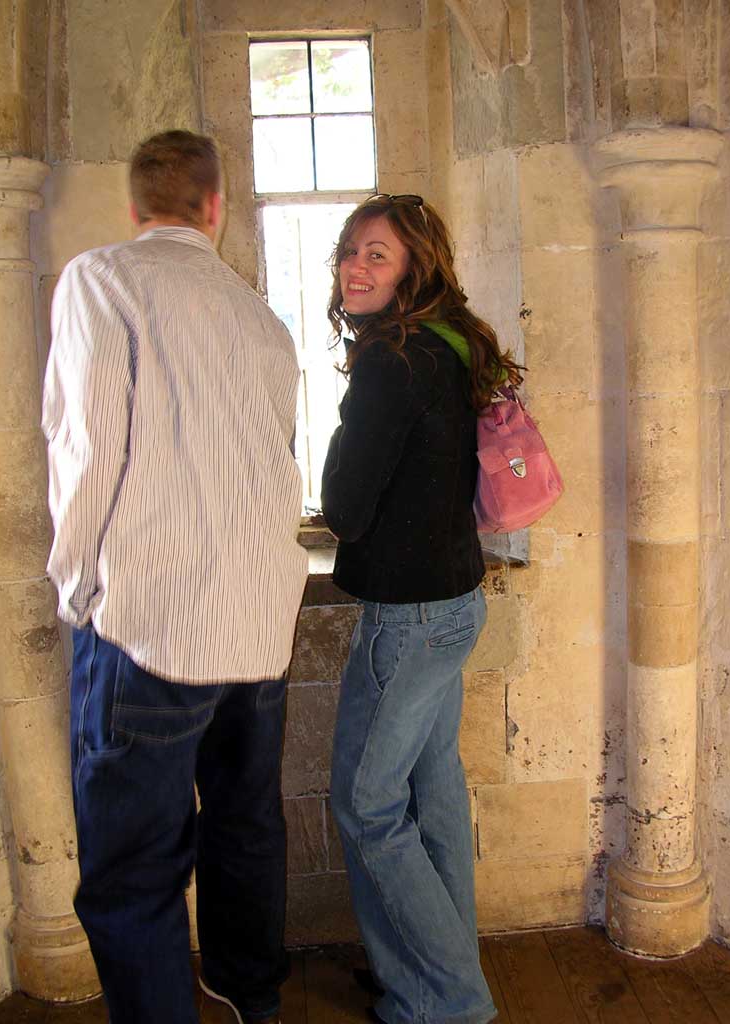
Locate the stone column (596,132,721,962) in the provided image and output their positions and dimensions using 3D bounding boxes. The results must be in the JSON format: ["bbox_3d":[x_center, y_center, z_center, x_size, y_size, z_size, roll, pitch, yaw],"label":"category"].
[{"bbox_3d":[0.649,0.095,2.491,0.262,1.775,0.255,0,8,18],"label":"stone column"}]

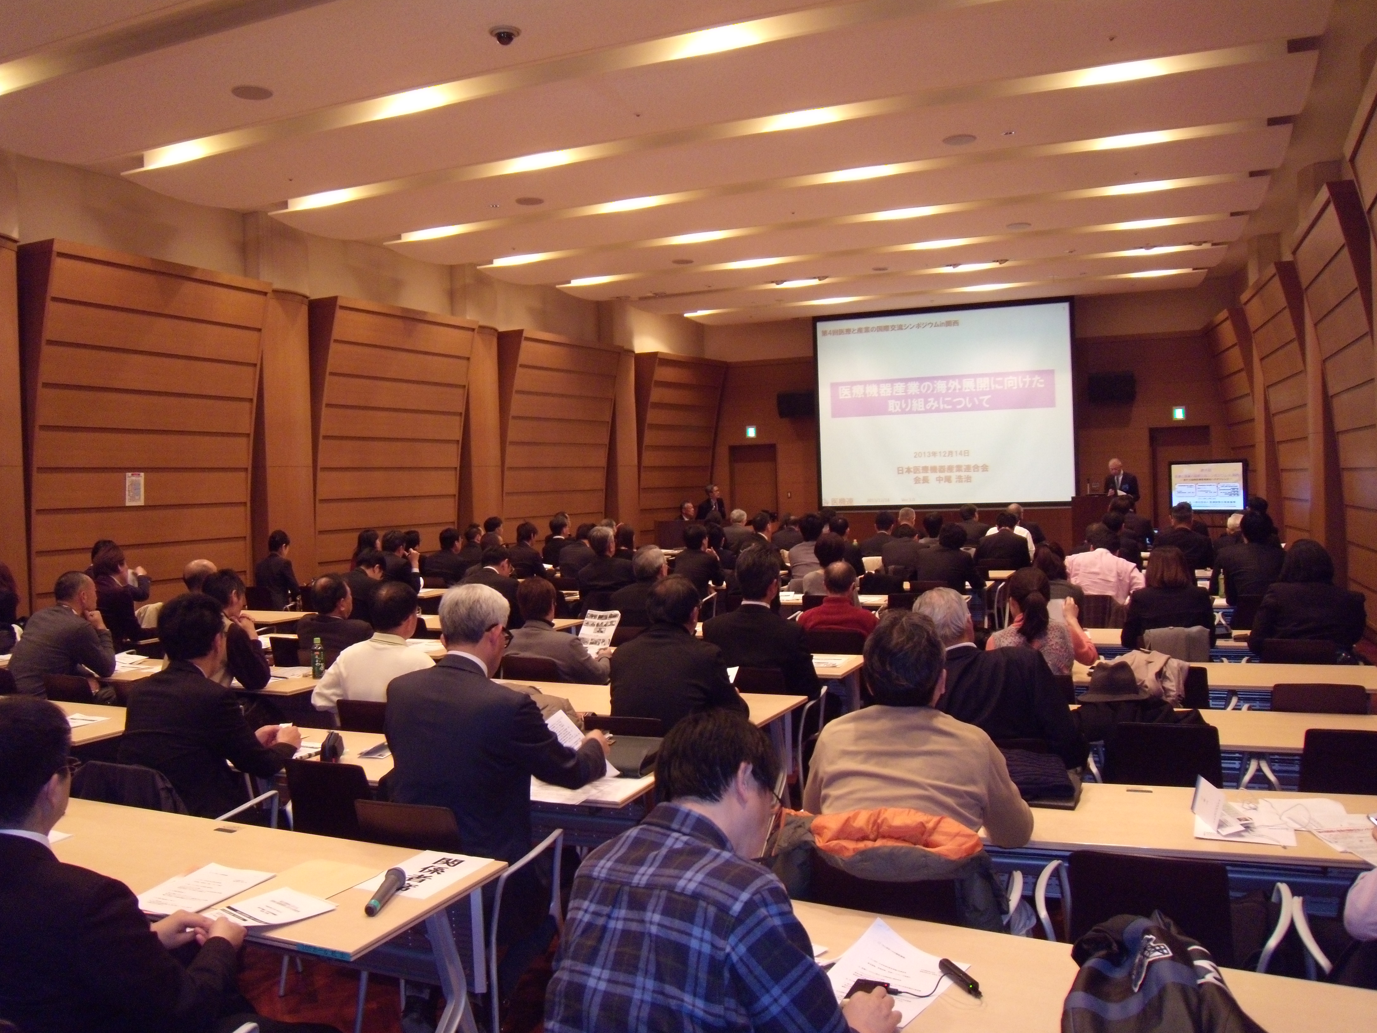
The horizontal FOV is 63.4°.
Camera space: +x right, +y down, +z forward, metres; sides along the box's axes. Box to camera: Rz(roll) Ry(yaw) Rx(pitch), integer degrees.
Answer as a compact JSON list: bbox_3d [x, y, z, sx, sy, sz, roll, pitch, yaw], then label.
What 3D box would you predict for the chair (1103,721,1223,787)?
[{"bbox_3d":[1.636,1.103,3.939,0.560,0.840,0.560,-1,2,14],"label":"chair"}]

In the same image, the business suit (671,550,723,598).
[{"bbox_3d":[0.063,0.599,10.100,0.470,0.670,0.400,0,2,28],"label":"business suit"}]

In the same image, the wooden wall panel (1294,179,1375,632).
[{"bbox_3d":[5.810,-0.837,9.821,0.542,3.689,2.539,-1,2,23],"label":"wooden wall panel"}]

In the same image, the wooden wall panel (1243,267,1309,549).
[{"bbox_3d":[7.194,-1.003,13.371,0.542,3.689,2.582,-1,2,20],"label":"wooden wall panel"}]

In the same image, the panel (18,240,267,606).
[{"bbox_3d":[-4.711,-0.395,9.956,0.550,3.640,2.330,0,2,24],"label":"panel"}]

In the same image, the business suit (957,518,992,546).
[{"bbox_3d":[3.576,0.397,14.000,0.470,0.670,0.400,-1,2,23],"label":"business suit"}]

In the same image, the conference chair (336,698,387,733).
[{"bbox_3d":[-1.120,1.126,4.701,0.560,0.840,0.560,0,2,23],"label":"conference chair"}]

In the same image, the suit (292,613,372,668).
[{"bbox_3d":[-1.913,0.840,6.157,0.460,0.630,0.410,-1,2,24],"label":"suit"}]

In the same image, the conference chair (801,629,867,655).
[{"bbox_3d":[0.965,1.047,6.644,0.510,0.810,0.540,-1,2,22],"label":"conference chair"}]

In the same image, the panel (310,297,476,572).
[{"bbox_3d":[-3.658,-0.744,14.190,0.542,3.689,2.582,0,2,27],"label":"panel"}]

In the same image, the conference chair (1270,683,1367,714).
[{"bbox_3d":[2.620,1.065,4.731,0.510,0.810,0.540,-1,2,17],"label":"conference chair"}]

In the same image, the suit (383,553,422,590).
[{"bbox_3d":[-2.552,0.670,9.840,0.470,0.670,0.400,0,2,28],"label":"suit"}]

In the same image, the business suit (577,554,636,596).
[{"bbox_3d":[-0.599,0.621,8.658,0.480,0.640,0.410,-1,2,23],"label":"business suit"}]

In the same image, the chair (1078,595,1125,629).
[{"bbox_3d":[2.772,0.955,7.572,0.560,0.840,0.560,-1,2,14],"label":"chair"}]

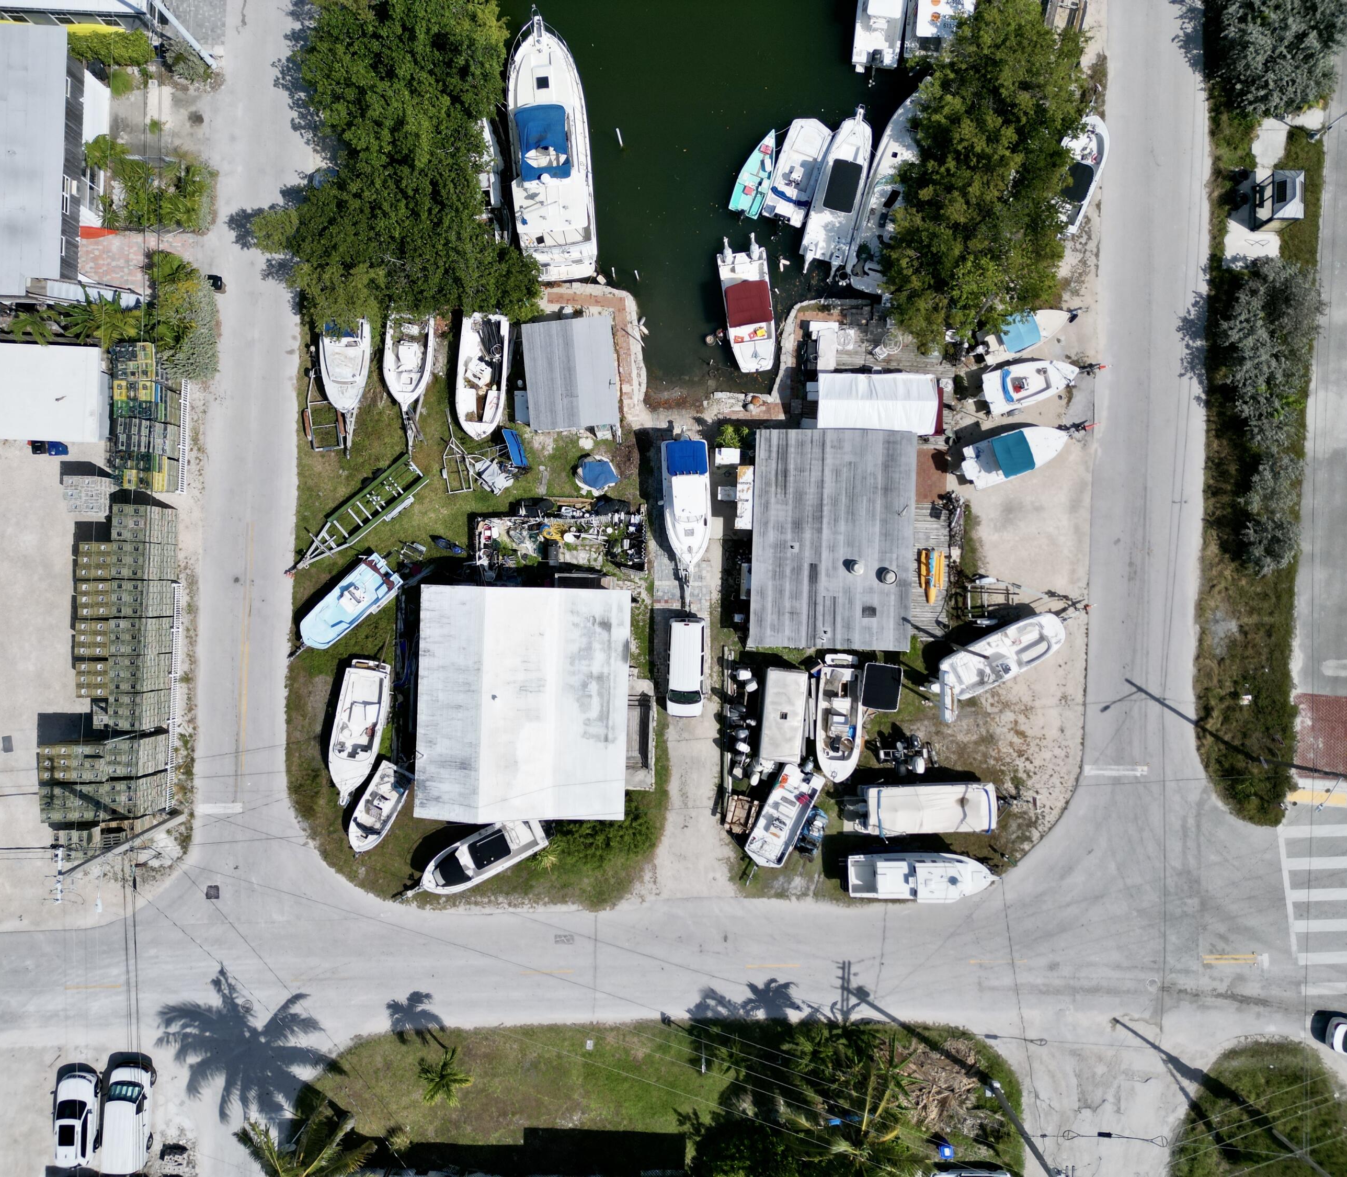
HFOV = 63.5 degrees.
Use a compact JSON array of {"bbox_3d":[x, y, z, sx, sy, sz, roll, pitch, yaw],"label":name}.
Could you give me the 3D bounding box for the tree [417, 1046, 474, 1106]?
[{"bbox_3d":[-11.500,24.410,55.880,2.870,4.240,2.980,0,90,0],"label":"tree"}]

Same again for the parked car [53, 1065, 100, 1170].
[{"bbox_3d":[-31.680,28.100,57.292,1.930,1.740,4.800,3,89,0],"label":"parked car"}]

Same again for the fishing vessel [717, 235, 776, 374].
[{"bbox_3d":[4.030,-15.250,57.800,2.540,2.220,7.460,-8,90,0],"label":"fishing vessel"}]

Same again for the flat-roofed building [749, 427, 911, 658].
[{"bbox_3d":[8.231,-2.449,57.195,8.262,2.700,11.238,2,89,0],"label":"flat-roofed building"}]

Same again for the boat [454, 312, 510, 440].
[{"bbox_3d":[-10.087,-11.061,57.736,2.600,1.700,6.696,4,89,0],"label":"boat"}]

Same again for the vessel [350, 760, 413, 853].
[{"bbox_3d":[-15.300,11.500,56.550,1.900,1.450,4.900,28,90,0],"label":"vessel"}]

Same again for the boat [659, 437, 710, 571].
[{"bbox_3d":[0.770,-4.420,56.490,2.450,2.720,6.660,-3,90,0],"label":"boat"}]

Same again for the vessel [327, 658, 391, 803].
[{"bbox_3d":[-16.300,7.460,56.300,2.350,1.800,7.400,11,90,0],"label":"vessel"}]

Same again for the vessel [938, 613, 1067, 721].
[{"bbox_3d":[16.950,3.480,56.400,6.900,1.600,2.350,-26,90,0],"label":"vessel"}]

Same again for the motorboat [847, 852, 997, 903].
[{"bbox_3d":[12.949,14.985,56.738,7.474,3.100,2.400,0,89,0],"label":"motorboat"}]

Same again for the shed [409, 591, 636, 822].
[{"bbox_3d":[-7.664,5.874,56.379,10.649,4.100,11.766,2,89,0],"label":"shed"}]

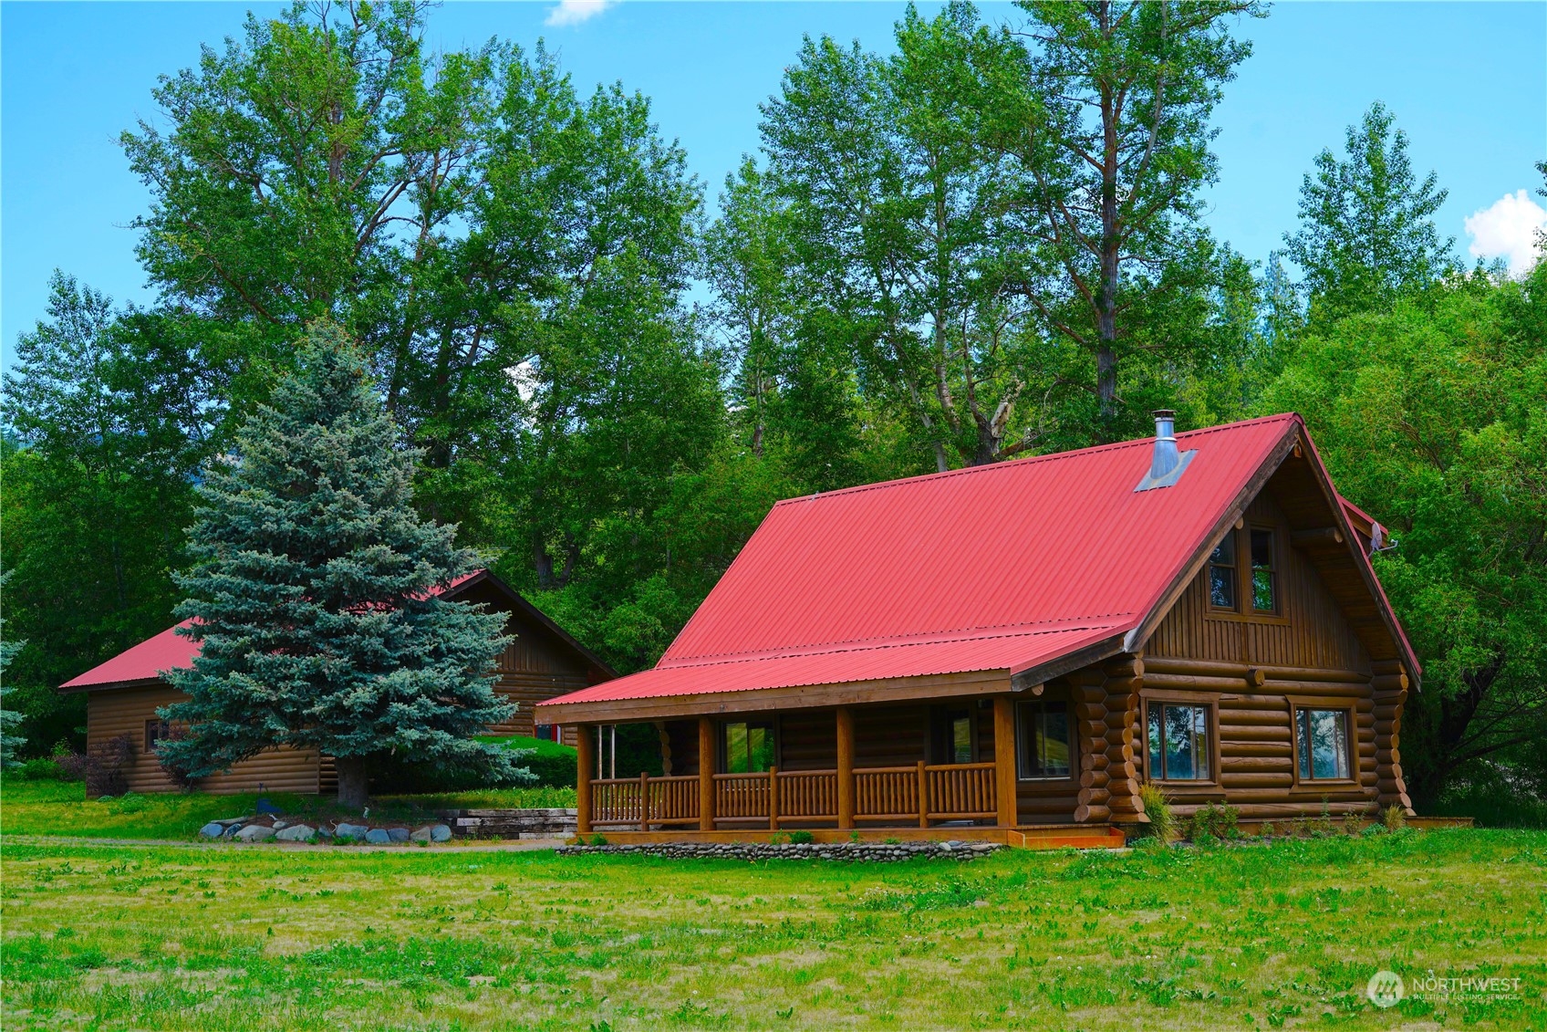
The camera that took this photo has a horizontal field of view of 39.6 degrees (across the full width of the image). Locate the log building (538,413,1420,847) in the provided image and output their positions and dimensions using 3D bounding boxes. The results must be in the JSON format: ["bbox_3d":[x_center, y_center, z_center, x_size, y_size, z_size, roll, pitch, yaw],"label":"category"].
[{"bbox_3d":[3.887,2.430,41.317,12.220,7.488,13.052,7,-11,-43],"label":"log building"}]

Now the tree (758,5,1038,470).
[{"bbox_3d":[3.820,-3.885,67.184,8.675,25.453,9.500,-1,-8,0],"label":"tree"}]

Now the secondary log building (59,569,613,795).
[{"bbox_3d":[-12.295,4.950,59.798,13.500,5.767,9.115,-8,-11,43],"label":"secondary log building"}]

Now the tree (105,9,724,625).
[{"bbox_3d":[-11.798,-4.332,71.323,19.538,26.606,17.000,-1,-8,0],"label":"tree"}]

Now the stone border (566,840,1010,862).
[{"bbox_3d":[-0.266,5.667,36.275,0.572,0.354,10.972,7,-11,-43],"label":"stone border"}]

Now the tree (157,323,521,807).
[{"bbox_3d":[-9.302,0.965,45.833,7.803,10.382,7.803,-1,-8,0],"label":"tree"}]

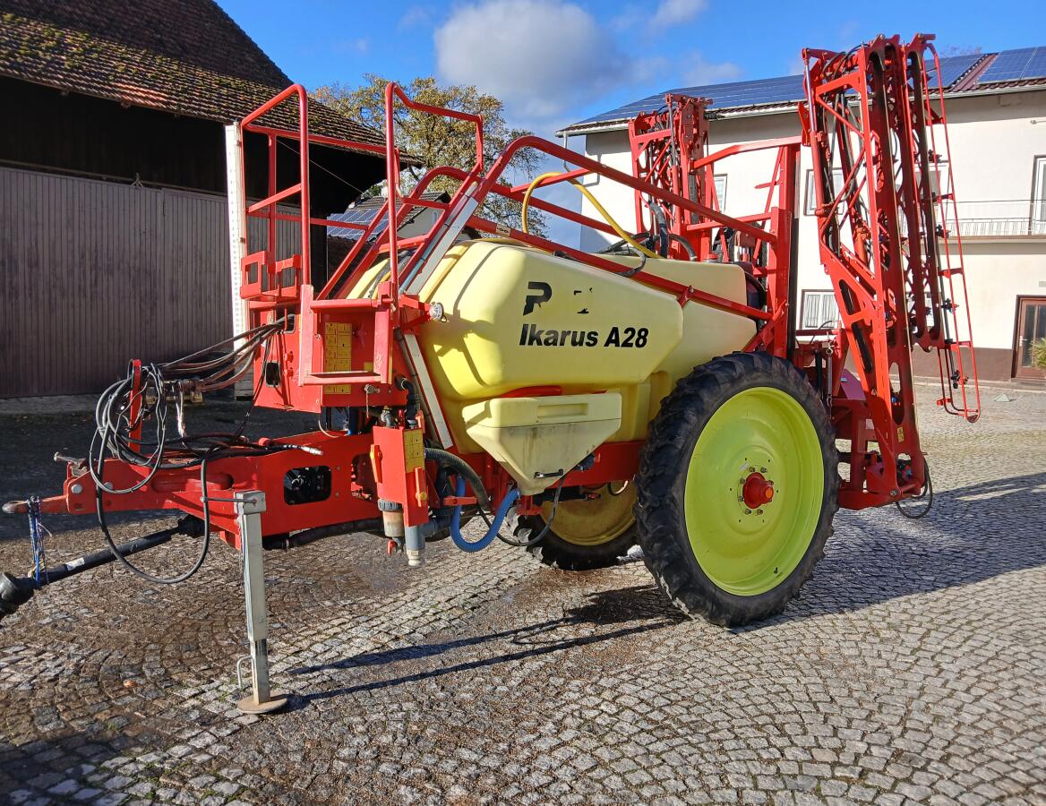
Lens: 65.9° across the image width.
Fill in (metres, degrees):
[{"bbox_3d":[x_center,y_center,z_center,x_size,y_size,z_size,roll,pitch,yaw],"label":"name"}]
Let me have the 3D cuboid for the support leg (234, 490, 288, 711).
[{"bbox_3d":[-1.214,0.898,3.672,0.225,0.985,0.225,-5,5,-34],"label":"support leg"}]

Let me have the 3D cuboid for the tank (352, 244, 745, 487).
[{"bbox_3d":[0.122,-0.270,4.998,2.400,1.220,1.720,-1,3,-34],"label":"tank"}]

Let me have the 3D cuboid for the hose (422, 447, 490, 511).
[{"bbox_3d":[-0.325,0.399,4.107,0.360,0.340,0.140,-1,3,-34],"label":"hose"}]

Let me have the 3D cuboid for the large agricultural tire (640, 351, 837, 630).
[{"bbox_3d":[1.364,0.526,4.969,1.660,1.660,0.250,-1,3,-34],"label":"large agricultural tire"}]

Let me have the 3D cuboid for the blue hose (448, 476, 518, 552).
[{"bbox_3d":[-0.200,0.559,4.141,0.390,0.385,0.180,-1,3,-34],"label":"blue hose"}]

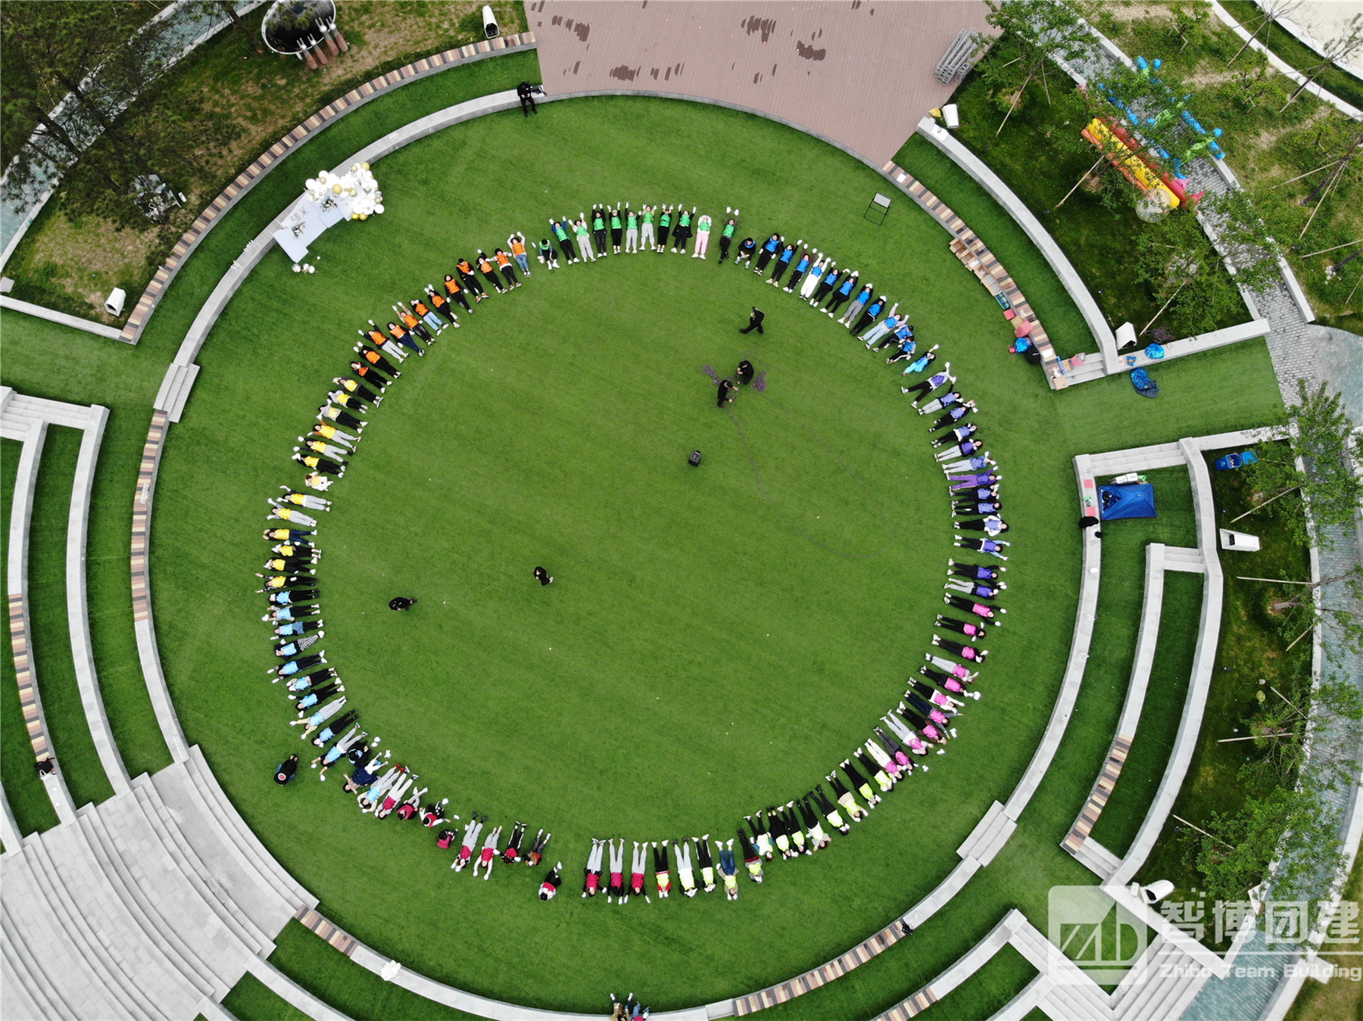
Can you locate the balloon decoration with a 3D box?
[{"bbox_3d":[-11.538,-10.827,32.851,2.000,2.300,0.850,-32,82,-7],"label":"balloon decoration"}]

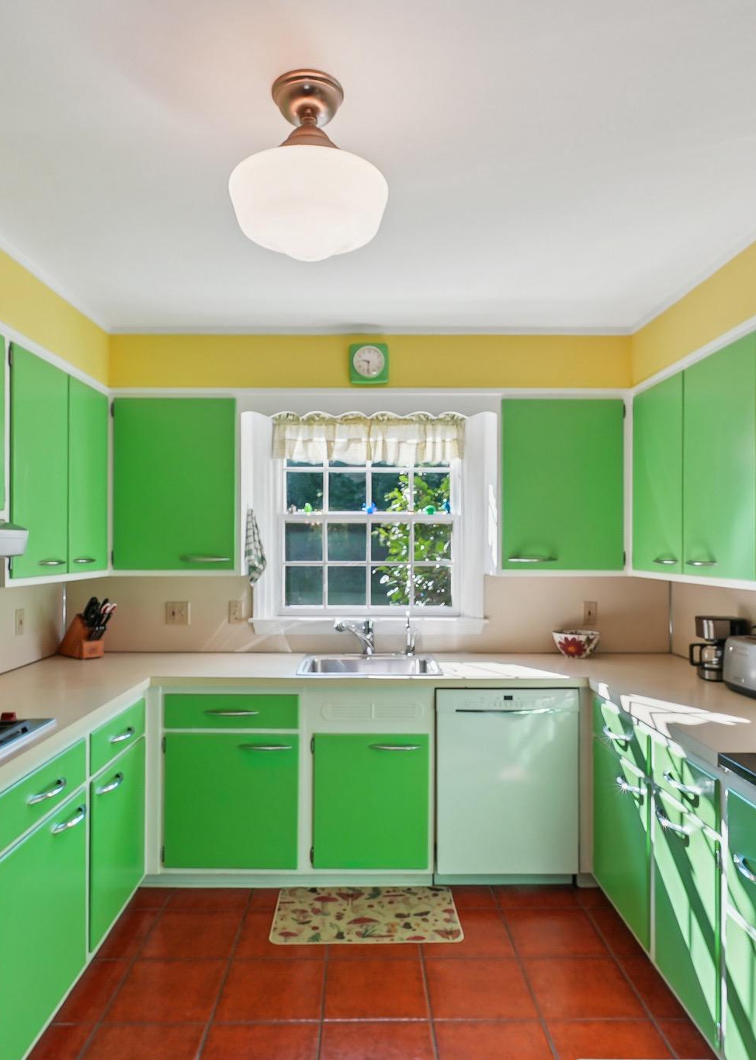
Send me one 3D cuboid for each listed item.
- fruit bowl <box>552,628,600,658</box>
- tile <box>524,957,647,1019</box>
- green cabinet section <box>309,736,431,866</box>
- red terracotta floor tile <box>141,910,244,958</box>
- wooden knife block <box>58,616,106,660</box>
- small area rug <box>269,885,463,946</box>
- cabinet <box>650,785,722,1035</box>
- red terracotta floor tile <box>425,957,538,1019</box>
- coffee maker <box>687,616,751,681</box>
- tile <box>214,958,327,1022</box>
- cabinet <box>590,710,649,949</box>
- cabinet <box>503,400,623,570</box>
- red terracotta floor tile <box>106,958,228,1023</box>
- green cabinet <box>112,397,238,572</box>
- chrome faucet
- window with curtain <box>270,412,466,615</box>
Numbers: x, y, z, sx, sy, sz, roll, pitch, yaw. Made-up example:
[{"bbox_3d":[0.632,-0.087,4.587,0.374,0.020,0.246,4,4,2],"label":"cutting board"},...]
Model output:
[{"bbox_3d":[0.982,0.566,3.500,0.236,0.125,0.236,0,-1,0],"label":"fruit bowl"},{"bbox_3d":[0.677,1.520,2.338,0.335,0.012,0.322,0,-1,-1],"label":"tile"},{"bbox_3d":[-0.030,1.138,3.240,0.490,0.570,0.560,0,-1,-1],"label":"green cabinet section"},{"bbox_3d":[-0.688,1.523,2.659,0.330,0.013,0.330,0,-1,-1],"label":"red terracotta floor tile"},{"bbox_3d":[-1.477,0.521,3.519,0.230,0.210,0.105,-1,-1,40],"label":"wooden knife block"},{"bbox_3d":[-0.042,1.527,2.815,0.710,0.008,0.435,0,-1,-1],"label":"small area rug"},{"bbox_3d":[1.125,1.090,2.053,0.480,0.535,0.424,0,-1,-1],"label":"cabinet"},{"bbox_3d":[0.332,1.520,2.336,0.330,0.013,0.330,0,-1,-1],"label":"red terracotta floor tile"},{"bbox_3d":[1.419,0.491,2.945,0.240,0.255,0.155,0,-1,-1],"label":"coffee maker"},{"bbox_3d":[-0.344,1.517,2.326,0.330,0.013,0.330,0,-1,-1],"label":"tile"},{"bbox_3d":[1.203,1.075,2.683,0.600,0.730,0.585,0,-1,-1],"label":"cabinet"},{"bbox_3d":[0.855,-0.208,3.433,0.570,0.795,0.340,0,-1,-1],"label":"cabinet"},{"bbox_3d":[-0.682,1.516,2.321,0.330,0.013,0.330,0,-1,-1],"label":"red terracotta floor tile"},{"bbox_3d":[-0.933,-0.206,3.396,0.577,0.790,0.340,0,-1,-1],"label":"green cabinet"},{"bbox_3d":[-0.103,0.538,3.424,0.065,0.180,0.245,-1,-1,42],"label":"chrome faucet"},{"bbox_3d":[-0.048,-0.086,3.582,1.000,1.030,0.120,0,-1,-1],"label":"window with curtain"}]

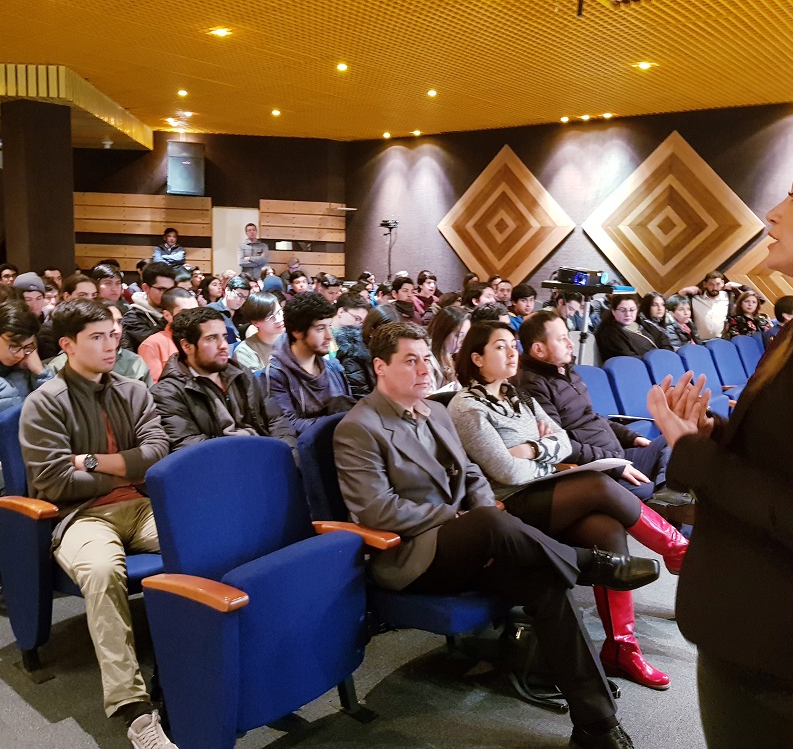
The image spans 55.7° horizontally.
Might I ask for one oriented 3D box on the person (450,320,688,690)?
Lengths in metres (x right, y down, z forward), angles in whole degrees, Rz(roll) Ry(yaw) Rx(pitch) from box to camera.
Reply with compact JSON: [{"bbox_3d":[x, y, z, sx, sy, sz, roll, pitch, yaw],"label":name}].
[{"bbox_3d":[0.625,0.439,2.787,1.010,1.225,0.540,10,12,40],"label":"person"}]

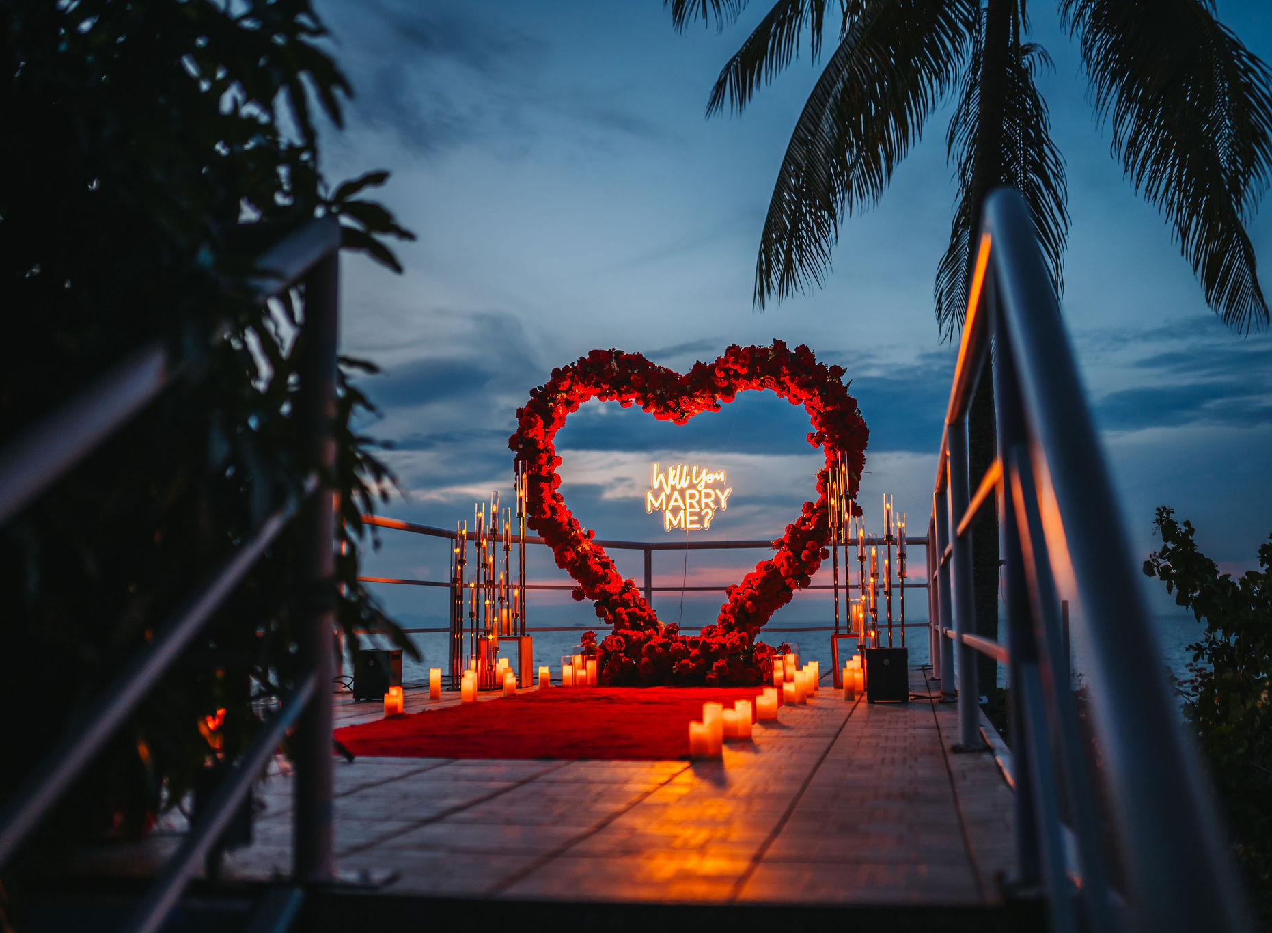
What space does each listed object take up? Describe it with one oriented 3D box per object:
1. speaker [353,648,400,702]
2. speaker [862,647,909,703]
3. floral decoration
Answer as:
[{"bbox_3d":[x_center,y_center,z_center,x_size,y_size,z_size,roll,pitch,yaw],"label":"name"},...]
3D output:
[{"bbox_3d":[-1.527,1.244,8.057,0.215,0.287,0.185,-2,-7,11],"label":"speaker"},{"bbox_3d":[1.318,1.090,7.134,0.215,0.287,0.185,-2,-7,11],"label":"speaker"},{"bbox_3d":[0.421,0.346,9.750,2.500,2.400,0.480,-2,-7,11],"label":"floral decoration"}]

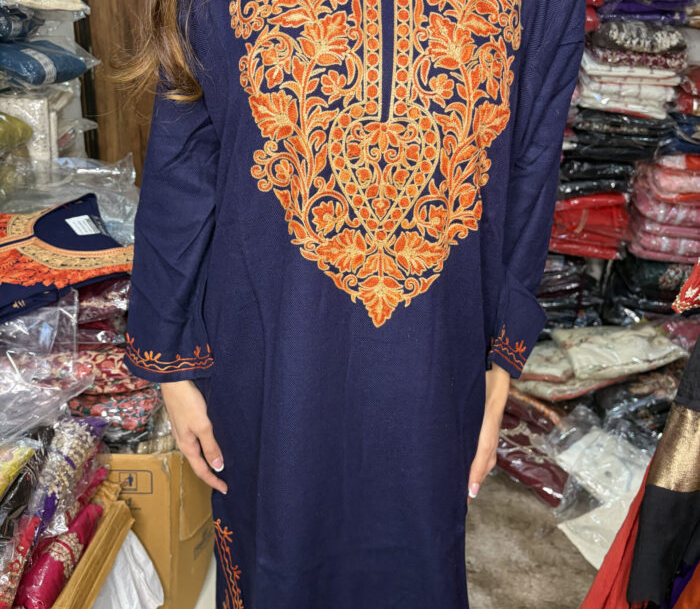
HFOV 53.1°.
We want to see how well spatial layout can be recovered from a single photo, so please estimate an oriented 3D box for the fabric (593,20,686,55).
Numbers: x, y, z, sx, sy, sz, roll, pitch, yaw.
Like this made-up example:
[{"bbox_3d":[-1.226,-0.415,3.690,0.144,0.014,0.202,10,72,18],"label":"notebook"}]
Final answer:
[{"bbox_3d":[0.777,-0.753,2.012,0.255,0.070,0.310,0,16,0],"label":"fabric"}]

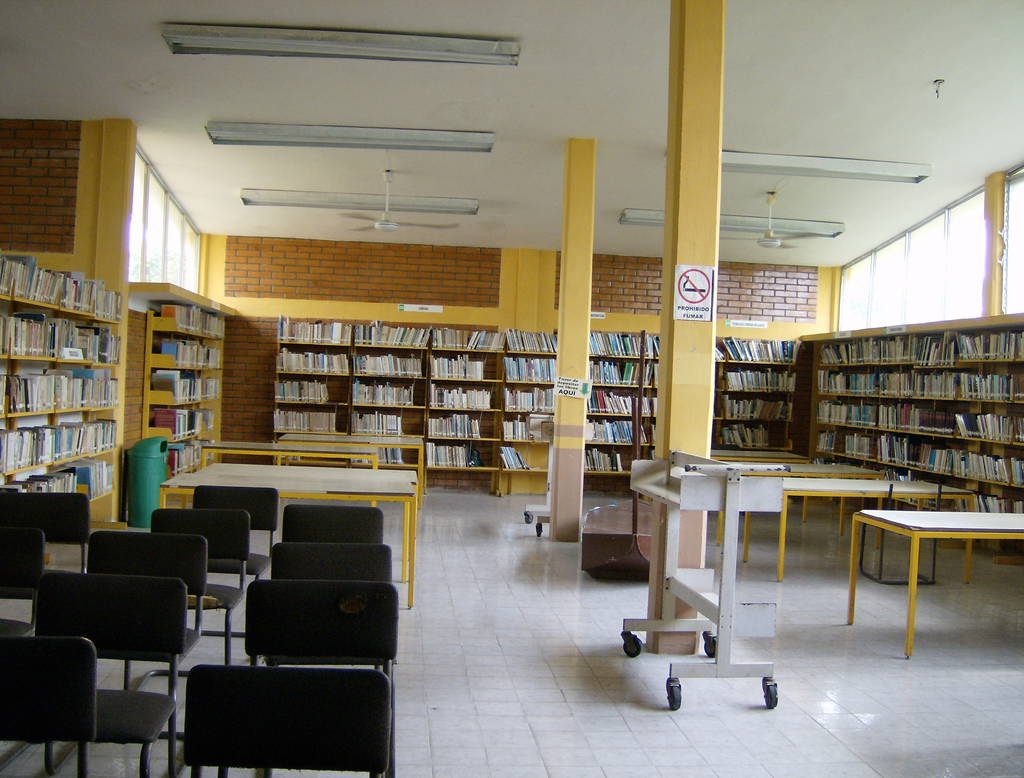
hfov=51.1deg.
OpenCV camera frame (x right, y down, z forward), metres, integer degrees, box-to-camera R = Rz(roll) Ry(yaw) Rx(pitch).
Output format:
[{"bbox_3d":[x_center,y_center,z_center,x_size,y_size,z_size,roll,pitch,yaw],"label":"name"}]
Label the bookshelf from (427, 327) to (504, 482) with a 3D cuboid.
[{"bbox_3d":[-0.566,0.275,13.044,0.910,2.010,0.330,2,0,-6],"label":"bookshelf"}]

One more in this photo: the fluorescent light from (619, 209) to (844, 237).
[{"bbox_3d":[2.470,-1.852,11.933,2.548,0.091,0.280,2,-7,-6],"label":"fluorescent light"}]

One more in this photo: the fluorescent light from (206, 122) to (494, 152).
[{"bbox_3d":[-1.425,-2.247,9.497,2.548,0.091,0.280,2,-7,-6],"label":"fluorescent light"}]

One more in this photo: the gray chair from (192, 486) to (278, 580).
[{"bbox_3d":[-1.476,0.919,5.529,0.480,0.780,0.560,2,0,-6],"label":"gray chair"}]

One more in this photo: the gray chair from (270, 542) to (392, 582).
[{"bbox_3d":[-0.656,0.956,3.723,0.450,0.780,0.510,2,0,-6],"label":"gray chair"}]

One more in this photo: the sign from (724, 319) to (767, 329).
[{"bbox_3d":[3.035,-0.842,13.783,0.581,0.091,0.017,2,0,-6],"label":"sign"}]

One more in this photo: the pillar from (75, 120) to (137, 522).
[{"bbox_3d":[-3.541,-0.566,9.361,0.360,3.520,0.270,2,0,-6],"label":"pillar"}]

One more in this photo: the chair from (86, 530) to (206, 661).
[{"bbox_3d":[-1.382,0.918,3.826,0.483,0.770,0.560,2,0,-6],"label":"chair"}]

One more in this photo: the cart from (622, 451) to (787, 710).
[{"bbox_3d":[0.902,0.864,5.089,0.490,1.060,0.960,2,0,-8],"label":"cart"}]

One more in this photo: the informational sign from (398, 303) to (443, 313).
[{"bbox_3d":[-1.127,-0.995,13.268,0.560,0.090,0.020,2,0,-6],"label":"informational sign"}]

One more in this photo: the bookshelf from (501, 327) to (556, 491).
[{"bbox_3d":[0.333,0.312,13.431,0.966,2.072,0.308,2,0,-6],"label":"bookshelf"}]

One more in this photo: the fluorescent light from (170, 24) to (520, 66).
[{"bbox_3d":[-1.185,-2.404,7.573,2.460,0.090,0.240,2,-7,-4],"label":"fluorescent light"}]

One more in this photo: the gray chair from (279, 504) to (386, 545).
[{"bbox_3d":[-0.823,0.939,4.762,0.450,0.785,0.510,2,0,-6],"label":"gray chair"}]

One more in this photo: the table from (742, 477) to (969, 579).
[{"bbox_3d":[2.708,1.101,8.397,1.560,0.684,0.830,2,0,-7],"label":"table"}]

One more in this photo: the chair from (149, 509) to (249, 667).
[{"bbox_3d":[-1.402,0.921,4.631,0.450,0.780,0.520,2,0,-6],"label":"chair"}]

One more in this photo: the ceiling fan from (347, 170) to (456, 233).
[{"bbox_3d":[-1.127,-1.814,10.379,1.200,0.600,1.220,2,0,-6],"label":"ceiling fan"}]

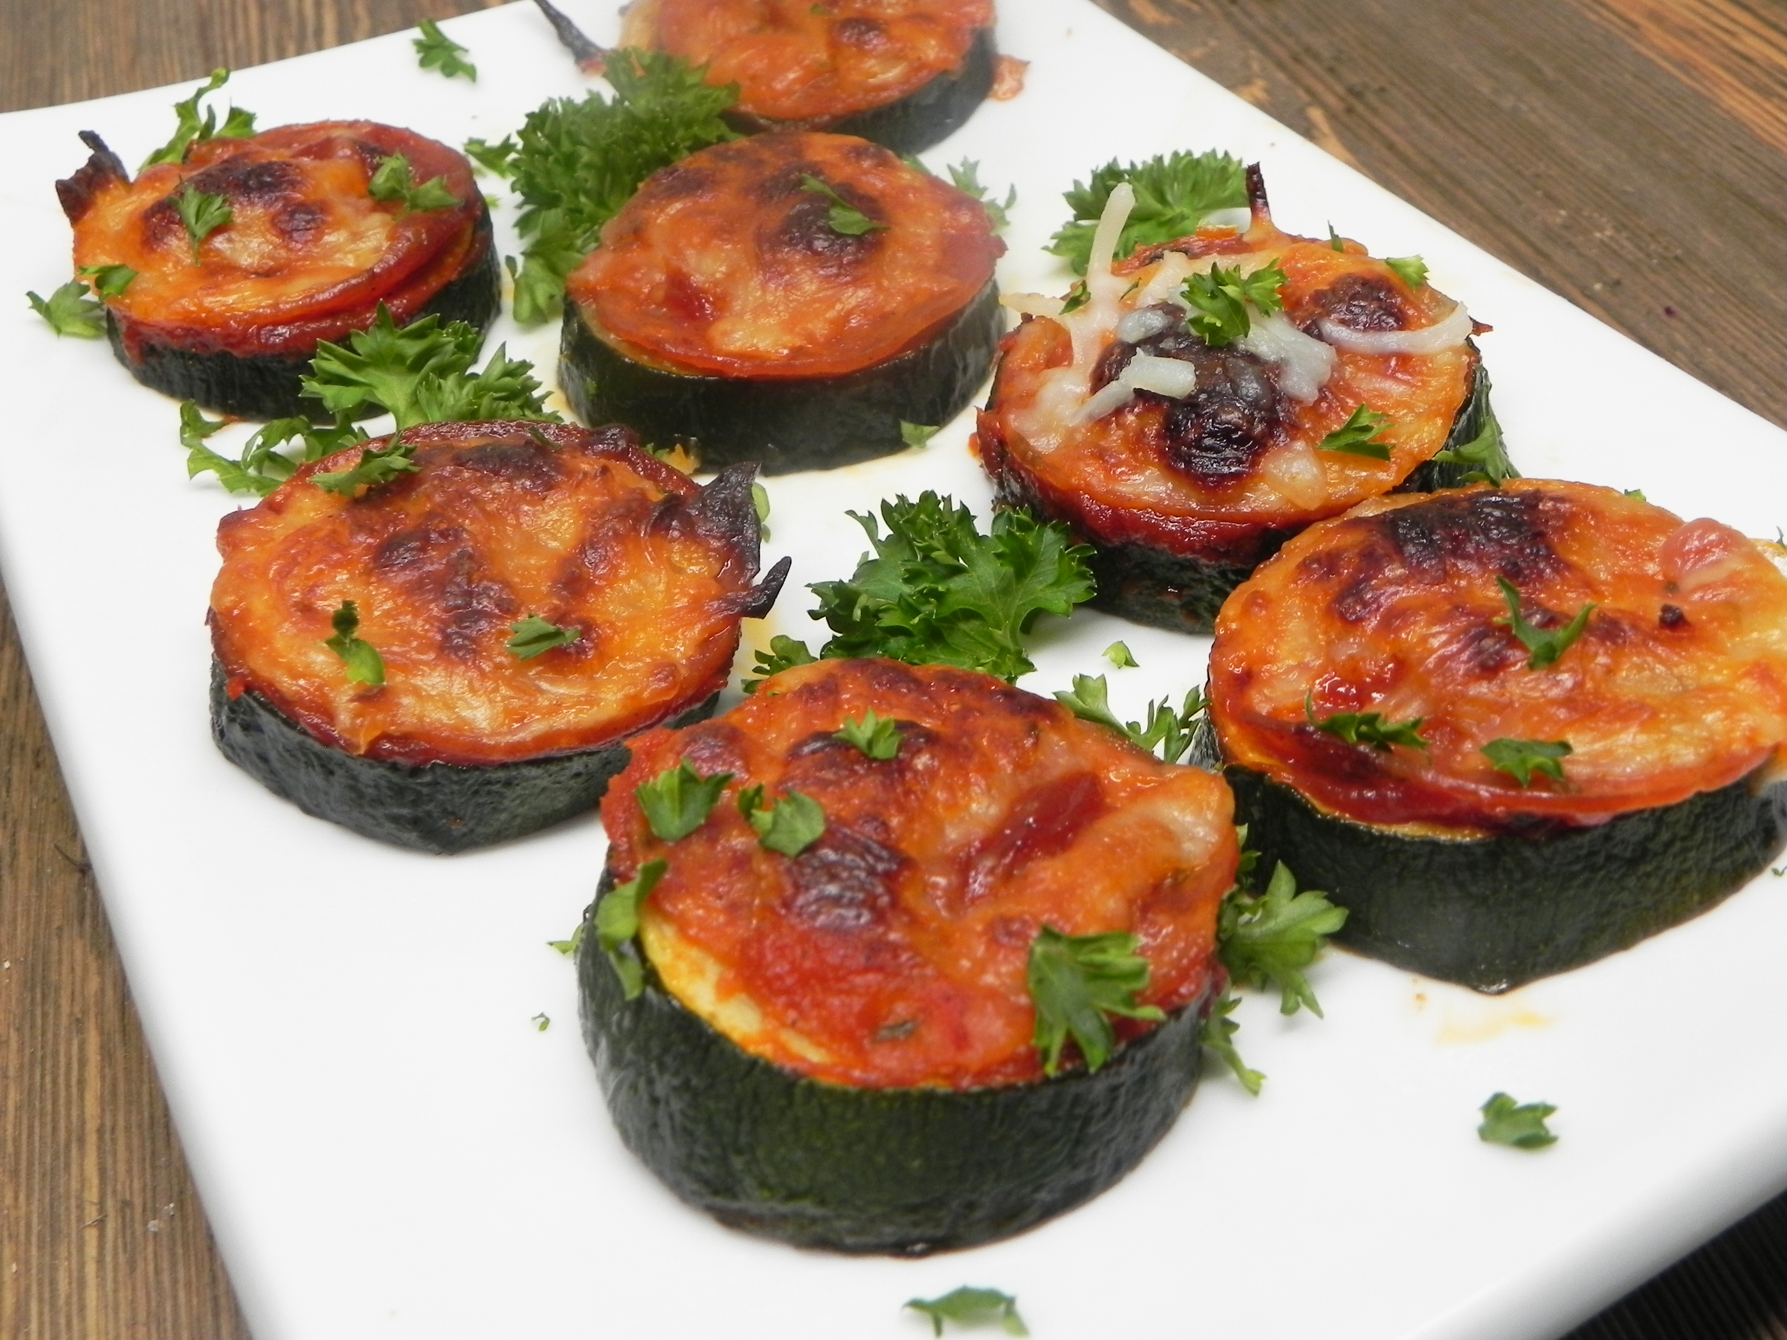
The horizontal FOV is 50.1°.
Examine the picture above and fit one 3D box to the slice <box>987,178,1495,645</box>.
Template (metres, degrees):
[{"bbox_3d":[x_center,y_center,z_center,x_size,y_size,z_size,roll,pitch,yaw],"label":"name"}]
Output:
[{"bbox_3d":[0.042,-0.033,0.236,0.061,0.018,0.062,0,41,0],"label":"slice"}]

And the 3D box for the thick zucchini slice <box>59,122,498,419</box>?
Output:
[{"bbox_3d":[-0.084,-0.057,0.268,0.056,0.015,0.057,0,41,0],"label":"thick zucchini slice"}]

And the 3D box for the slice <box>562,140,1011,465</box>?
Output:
[{"bbox_3d":[-0.015,-0.051,0.257,0.059,0.019,0.059,0,41,0],"label":"slice"}]

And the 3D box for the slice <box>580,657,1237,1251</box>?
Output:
[{"bbox_3d":[0.001,0.023,0.167,0.054,0.022,0.051,0,41,0],"label":"slice"}]

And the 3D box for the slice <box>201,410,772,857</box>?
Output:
[{"bbox_3d":[-0.044,-0.006,0.206,0.056,0.016,0.054,0,41,0],"label":"slice"}]

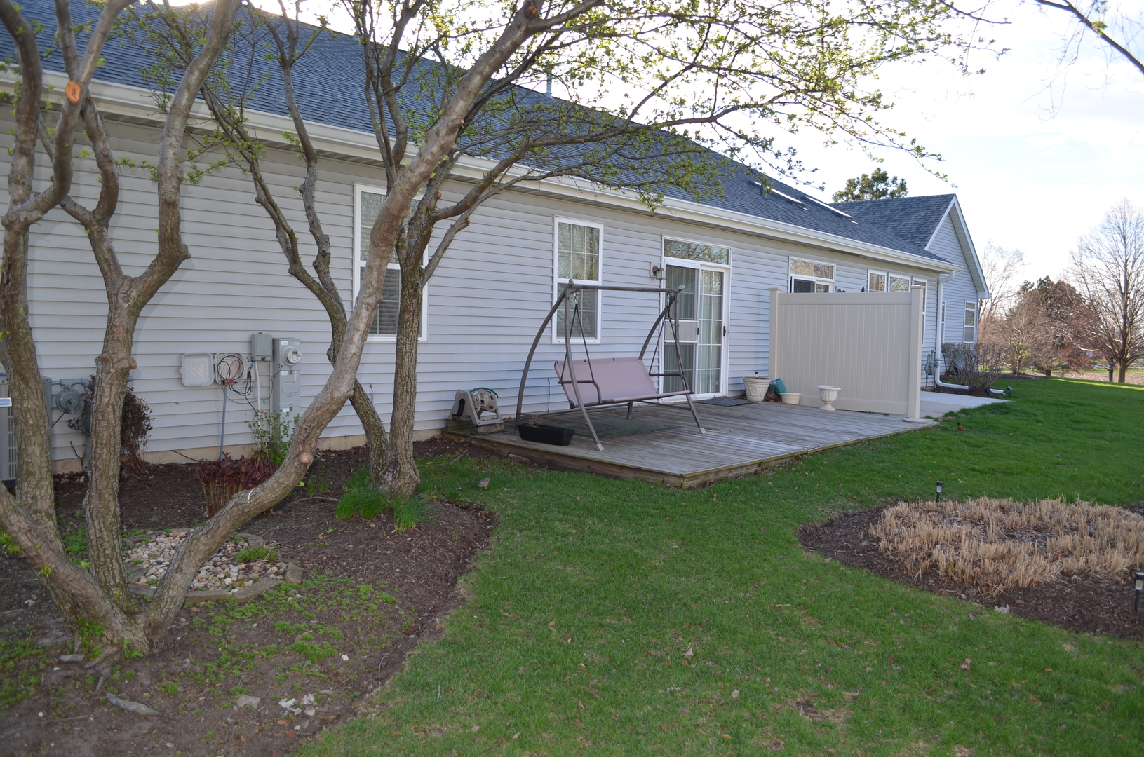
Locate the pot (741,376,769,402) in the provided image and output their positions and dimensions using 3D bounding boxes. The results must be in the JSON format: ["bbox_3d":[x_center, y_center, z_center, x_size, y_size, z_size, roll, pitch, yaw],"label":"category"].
[{"bbox_3d":[2.803,0.174,13.000,0.425,0.365,0.425,2,3,11],"label":"pot"}]

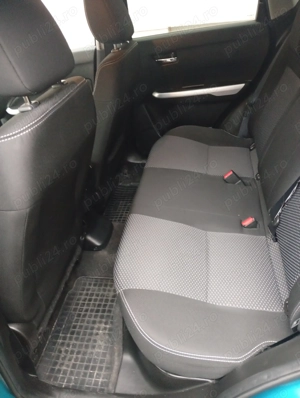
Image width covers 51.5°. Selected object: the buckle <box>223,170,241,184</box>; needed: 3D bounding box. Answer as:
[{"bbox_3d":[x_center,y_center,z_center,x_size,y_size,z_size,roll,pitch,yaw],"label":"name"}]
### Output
[{"bbox_3d":[0.349,-0.089,1.322,0.060,0.044,0.026,28,20,-32],"label":"buckle"}]

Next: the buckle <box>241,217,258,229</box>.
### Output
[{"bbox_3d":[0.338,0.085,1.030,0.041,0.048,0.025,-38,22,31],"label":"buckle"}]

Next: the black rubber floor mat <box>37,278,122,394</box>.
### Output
[{"bbox_3d":[-0.227,0.479,1.188,0.300,0.022,0.461,0,37,11],"label":"black rubber floor mat"}]

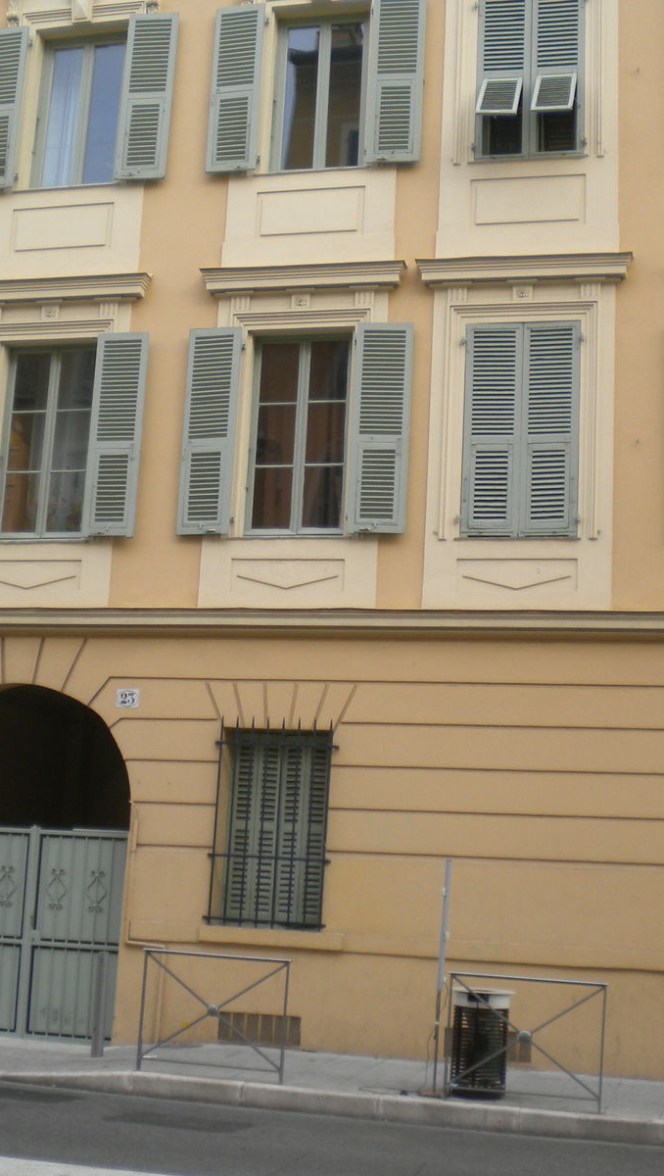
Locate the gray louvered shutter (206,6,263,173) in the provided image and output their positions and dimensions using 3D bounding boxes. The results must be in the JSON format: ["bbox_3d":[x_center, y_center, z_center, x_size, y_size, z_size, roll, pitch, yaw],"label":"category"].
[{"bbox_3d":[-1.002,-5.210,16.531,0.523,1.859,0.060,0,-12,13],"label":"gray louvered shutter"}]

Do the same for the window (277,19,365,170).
[{"bbox_3d":[-0.094,-5.159,16.548,1.017,1.685,0.120,0,-12,13],"label":"window"}]

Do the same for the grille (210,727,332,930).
[{"bbox_3d":[-0.573,2.218,14.836,1.103,1.864,0.080,0,-12,13],"label":"grille"}]

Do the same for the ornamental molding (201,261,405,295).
[{"bbox_3d":[-0.281,-3.007,15.437,2.050,0.207,0.220,0,-11,13],"label":"ornamental molding"}]

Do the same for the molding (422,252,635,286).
[{"bbox_3d":[1.815,-2.985,14.950,2.045,0.208,0.220,0,-11,13],"label":"molding"}]

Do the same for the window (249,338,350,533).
[{"bbox_3d":[-0.310,-1.531,15.815,1.050,2.070,0.120,0,-12,13],"label":"window"}]

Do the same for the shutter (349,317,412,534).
[{"bbox_3d":[0.465,-1.518,14.966,0.527,2.070,0.055,1,-11,10],"label":"shutter"}]

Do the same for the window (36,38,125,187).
[{"bbox_3d":[-2.683,-5.135,17.153,1.080,1.677,0.120,0,-12,13],"label":"window"}]

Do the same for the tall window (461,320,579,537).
[{"bbox_3d":[1.800,-1.521,15.127,1.101,2.131,0.120,0,-12,13],"label":"tall window"}]

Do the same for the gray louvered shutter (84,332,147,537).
[{"bbox_3d":[-2.113,-1.520,15.559,0.527,2.070,0.055,1,-11,10],"label":"gray louvered shutter"}]

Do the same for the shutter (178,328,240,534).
[{"bbox_3d":[-1.220,-1.571,15.797,0.531,2.136,0.060,0,-12,13],"label":"shutter"}]

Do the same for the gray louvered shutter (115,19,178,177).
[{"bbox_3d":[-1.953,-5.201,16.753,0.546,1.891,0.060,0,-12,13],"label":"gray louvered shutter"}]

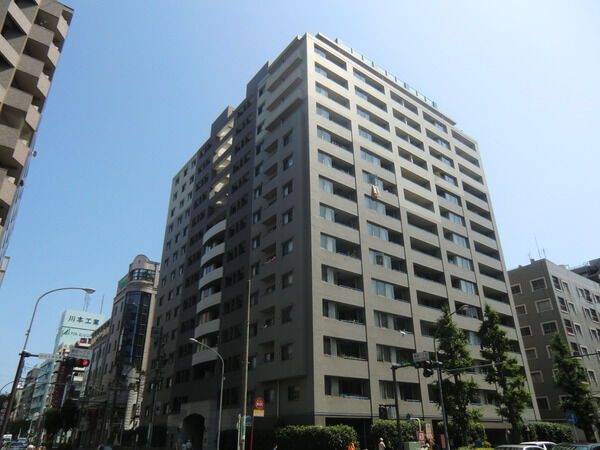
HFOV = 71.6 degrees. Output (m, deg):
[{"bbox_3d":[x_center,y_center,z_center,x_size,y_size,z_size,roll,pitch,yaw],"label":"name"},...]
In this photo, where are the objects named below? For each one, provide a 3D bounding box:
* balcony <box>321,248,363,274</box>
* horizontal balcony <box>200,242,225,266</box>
[{"bbox_3d":[3.335,3.475,36.915,4.800,1.450,1.400,18,-32,-32],"label":"balcony"},{"bbox_3d":[-10.522,3.672,50.909,1.500,1.268,6.254,18,-31,-33],"label":"horizontal balcony"}]

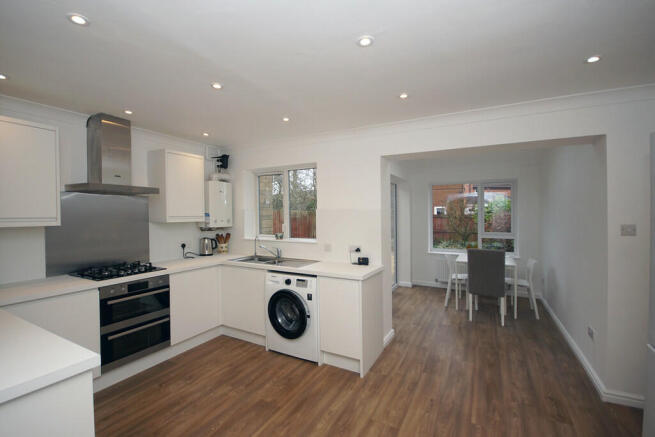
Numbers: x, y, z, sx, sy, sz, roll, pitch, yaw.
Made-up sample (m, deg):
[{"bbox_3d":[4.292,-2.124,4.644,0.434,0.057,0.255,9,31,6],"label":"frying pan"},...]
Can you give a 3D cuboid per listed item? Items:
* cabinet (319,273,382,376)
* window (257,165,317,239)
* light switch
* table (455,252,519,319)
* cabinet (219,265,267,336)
[{"bbox_3d":[0.275,0.971,2.791,0.437,0.865,0.610,0,1,30],"label":"cabinet"},{"bbox_3d":[-0.591,-0.206,3.844,1.170,1.000,0.080,0,1,30],"label":"window"},{"bbox_3d":[2.222,0.089,2.012,0.086,0.086,0.012,0,1,30],"label":"light switch"},{"bbox_3d":[2.442,0.999,4.222,0.750,0.740,0.740,0,1,30],"label":"table"},{"bbox_3d":[-0.824,0.902,3.314,0.665,0.721,0.570,0,1,27],"label":"cabinet"}]

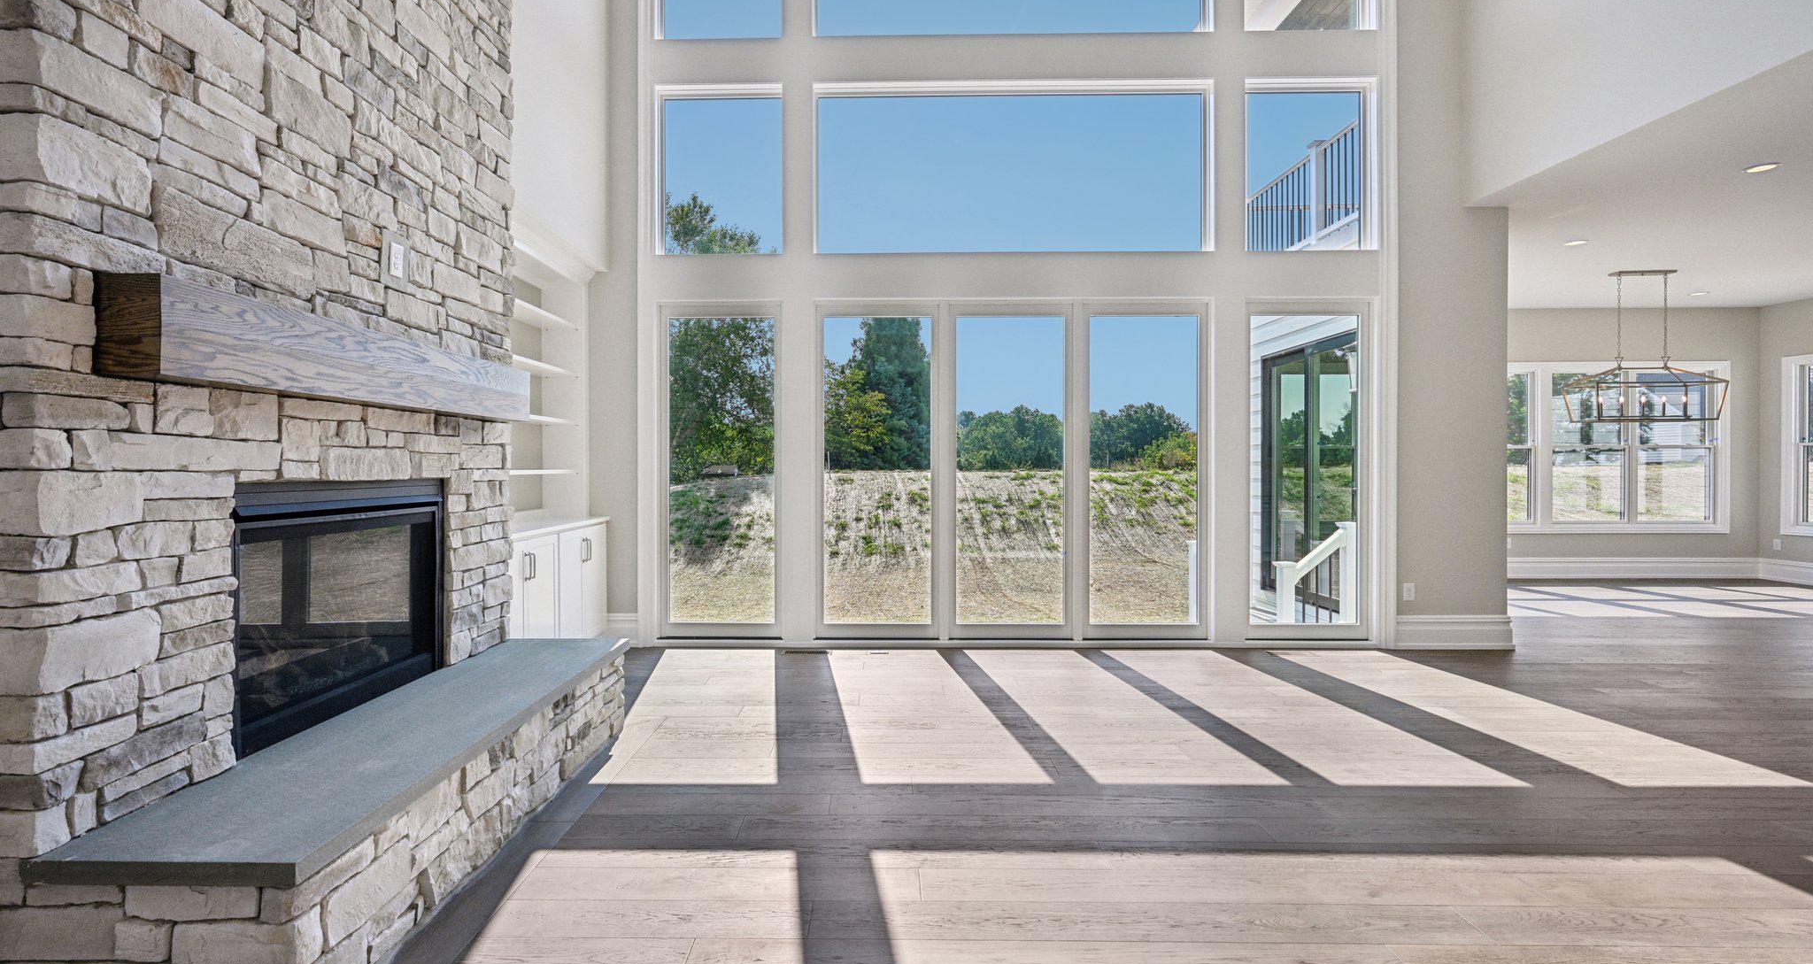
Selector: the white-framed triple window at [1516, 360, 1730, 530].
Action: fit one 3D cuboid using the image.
[{"bbox_3d":[7.996,-0.395,9.170,2.780,1.970,0.110,0,1,1],"label":"white-framed triple window"}]

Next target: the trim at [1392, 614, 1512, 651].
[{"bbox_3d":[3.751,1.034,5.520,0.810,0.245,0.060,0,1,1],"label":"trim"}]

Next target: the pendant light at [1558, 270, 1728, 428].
[{"bbox_3d":[6.811,-1.251,7.450,1.190,1.390,0.380,0,1,0],"label":"pendant light"}]

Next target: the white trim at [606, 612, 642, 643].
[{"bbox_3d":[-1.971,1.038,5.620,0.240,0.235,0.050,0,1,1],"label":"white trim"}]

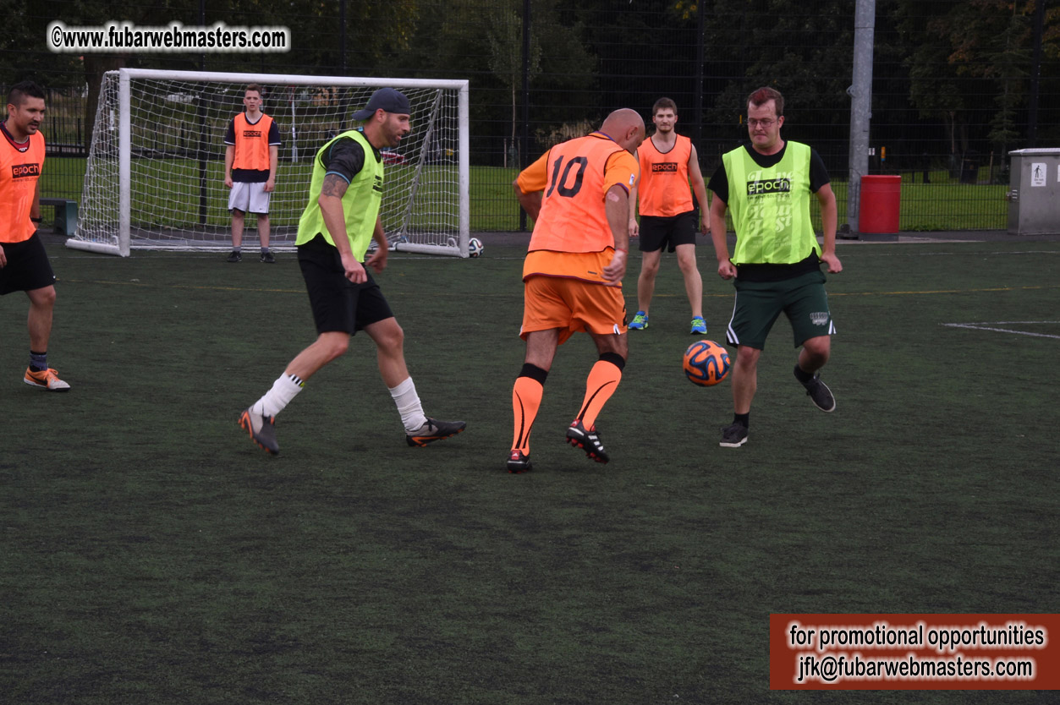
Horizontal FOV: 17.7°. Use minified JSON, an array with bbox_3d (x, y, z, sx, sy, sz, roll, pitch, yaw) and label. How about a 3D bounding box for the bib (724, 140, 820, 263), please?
[{"bbox_3d":[1.172,-0.726,16.600,0.470,0.620,0.310,1,5,6],"label":"bib"}]

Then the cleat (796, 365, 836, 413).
[{"bbox_3d":[1.366,0.173,16.400,0.280,0.105,0.110,47,1,18],"label":"cleat"}]

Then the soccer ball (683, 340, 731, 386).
[{"bbox_3d":[0.829,0.053,15.980,0.220,0.220,0.220,1,4,0],"label":"soccer ball"}]

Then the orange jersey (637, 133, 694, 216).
[{"bbox_3d":[0.996,-1.307,25.050,0.430,0.620,0.270,1,5,1],"label":"orange jersey"}]

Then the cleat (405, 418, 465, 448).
[{"bbox_3d":[-0.441,0.377,16.100,0.290,0.110,0.100,-15,3,0],"label":"cleat"}]

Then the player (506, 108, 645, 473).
[{"bbox_3d":[0.208,-0.283,15.550,0.600,1.640,0.750,4,6,37],"label":"player"}]

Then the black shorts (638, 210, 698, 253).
[{"bbox_3d":[1.012,-0.903,25.050,0.430,0.340,0.280,1,5,2],"label":"black shorts"}]

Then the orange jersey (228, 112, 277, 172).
[{"bbox_3d":[-2.842,-2.160,35.000,0.460,0.610,0.270,1,5,-3],"label":"orange jersey"}]

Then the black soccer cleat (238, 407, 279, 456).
[{"bbox_3d":[-1.259,0.367,15.850,0.280,0.115,0.100,51,15,30],"label":"black soccer cleat"}]

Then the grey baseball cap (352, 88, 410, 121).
[{"bbox_3d":[-0.696,-1.169,16.050,0.275,0.150,0.185,1,4,5],"label":"grey baseball cap"}]

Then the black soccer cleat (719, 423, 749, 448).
[{"bbox_3d":[0.972,0.391,16.200,0.105,0.110,0.290,1,7,11],"label":"black soccer cleat"}]

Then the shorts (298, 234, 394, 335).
[{"bbox_3d":[-0.860,-0.319,16.000,0.455,0.475,0.400,1,4,3],"label":"shorts"}]

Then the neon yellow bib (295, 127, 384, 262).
[{"bbox_3d":[-0.903,-0.749,16.200,0.340,0.620,0.450,13,7,15],"label":"neon yellow bib"}]

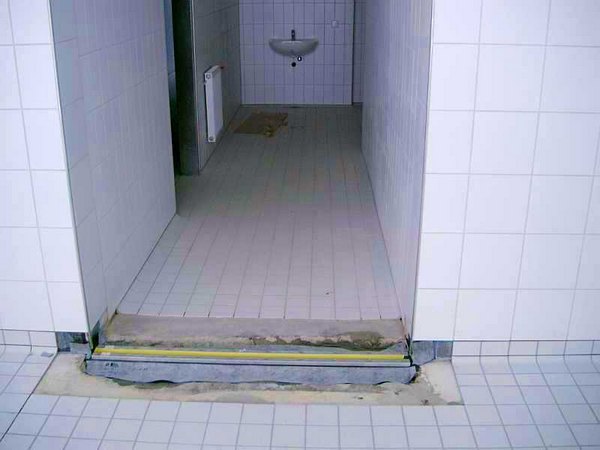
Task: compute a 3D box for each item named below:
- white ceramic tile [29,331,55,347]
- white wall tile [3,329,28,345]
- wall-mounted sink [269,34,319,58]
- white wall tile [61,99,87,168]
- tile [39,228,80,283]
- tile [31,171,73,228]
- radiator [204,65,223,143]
[{"bbox_3d":[-1.106,0.492,2.765,0.116,0.073,0.010,1,21,2],"label":"white ceramic tile"},{"bbox_3d":[-1.220,0.487,2.769,0.116,0.073,0.010,1,21,2],"label":"white wall tile"},{"bbox_3d":[-0.077,-2.113,7.589,0.590,0.205,0.450,1,21,2],"label":"wall-mounted sink"},{"bbox_3d":[-0.891,-0.373,2.559,0.010,0.241,0.236,1,21,2],"label":"white wall tile"},{"bbox_3d":[-0.977,0.122,2.618,0.152,0.243,0.010,1,21,2],"label":"tile"},{"bbox_3d":[-0.974,-0.103,2.532,0.152,0.243,0.010,1,21,2],"label":"tile"},{"bbox_3d":[-0.750,-1.067,5.622,0.070,0.588,0.498,1,21,2],"label":"radiator"}]

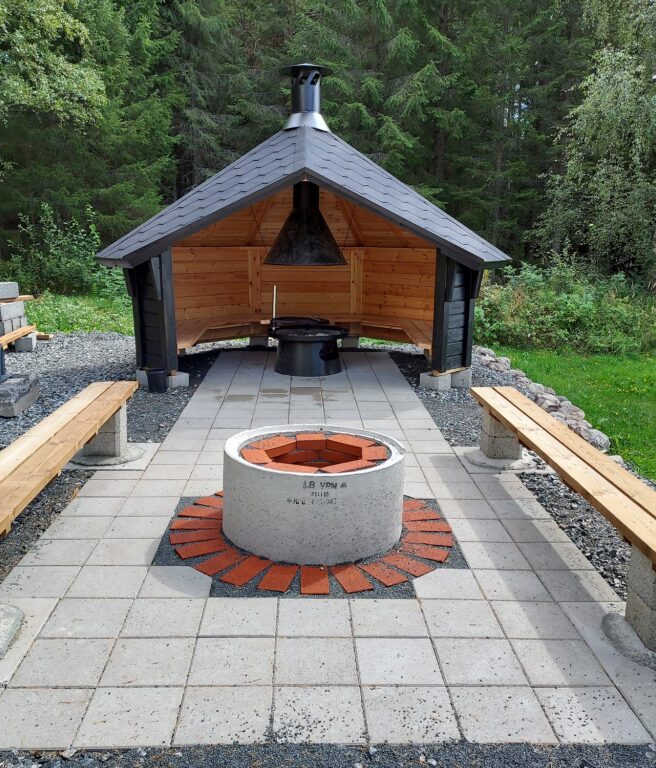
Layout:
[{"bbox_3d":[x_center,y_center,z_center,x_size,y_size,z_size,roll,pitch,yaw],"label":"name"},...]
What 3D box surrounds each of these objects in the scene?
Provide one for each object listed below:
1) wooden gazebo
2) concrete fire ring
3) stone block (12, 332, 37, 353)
[{"bbox_3d":[-0.254,-1.864,8.312,4.180,3.320,3.400,0,11,-2],"label":"wooden gazebo"},{"bbox_3d":[-0.072,0.544,3.763,0.945,0.440,0.945,0,11,-2],"label":"concrete fire ring"},{"bbox_3d":[-3.846,-0.545,9.049,0.200,0.190,0.590,-3,12,-17],"label":"stone block"}]

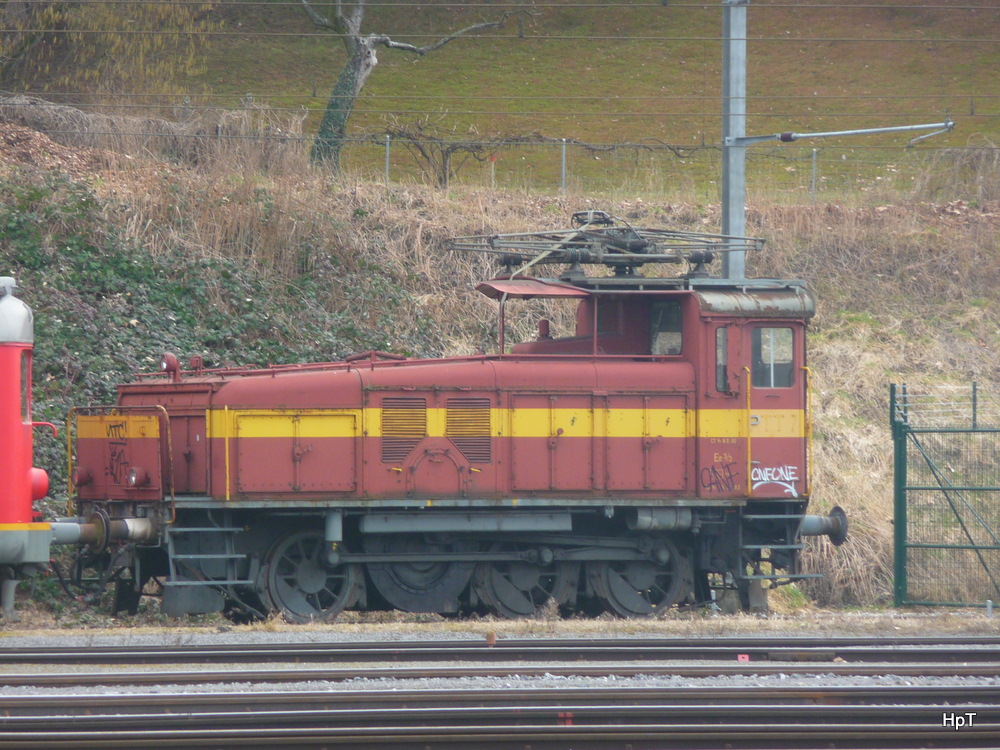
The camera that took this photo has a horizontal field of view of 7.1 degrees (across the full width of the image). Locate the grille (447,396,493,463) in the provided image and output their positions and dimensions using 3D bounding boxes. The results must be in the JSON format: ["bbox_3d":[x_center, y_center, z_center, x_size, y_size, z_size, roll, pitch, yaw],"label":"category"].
[{"bbox_3d":[-0.366,0.638,92.579,0.559,0.738,0.050,0,-1,-26],"label":"grille"}]

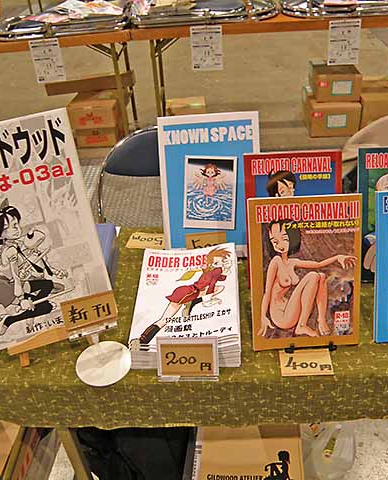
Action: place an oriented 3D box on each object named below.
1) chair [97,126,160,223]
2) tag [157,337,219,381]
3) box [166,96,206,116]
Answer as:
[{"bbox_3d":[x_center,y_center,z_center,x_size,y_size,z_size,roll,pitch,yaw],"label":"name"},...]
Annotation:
[{"bbox_3d":[-0.063,0.100,1.516,0.480,0.785,0.480,-1,36,6],"label":"chair"},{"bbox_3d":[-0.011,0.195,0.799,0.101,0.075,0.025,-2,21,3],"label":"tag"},{"bbox_3d":[-0.044,-0.855,3.296,0.265,0.200,0.230,-2,36,3],"label":"box"}]

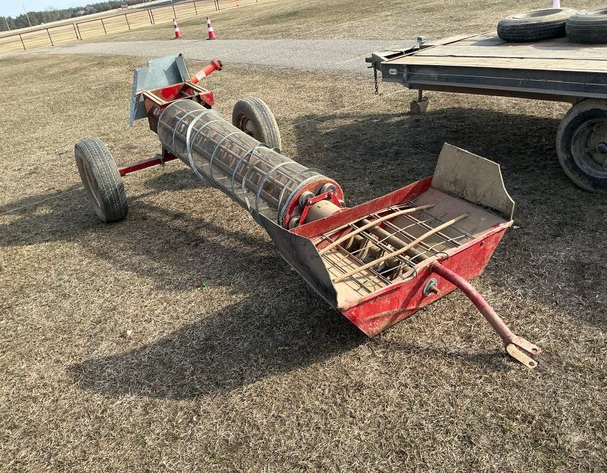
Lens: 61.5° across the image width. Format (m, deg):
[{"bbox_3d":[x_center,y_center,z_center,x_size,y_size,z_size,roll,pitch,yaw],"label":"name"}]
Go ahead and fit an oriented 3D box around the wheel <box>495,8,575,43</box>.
[{"bbox_3d":[2.165,-1.945,4.710,0.690,0.180,0.690,3,29,24],"label":"wheel"}]

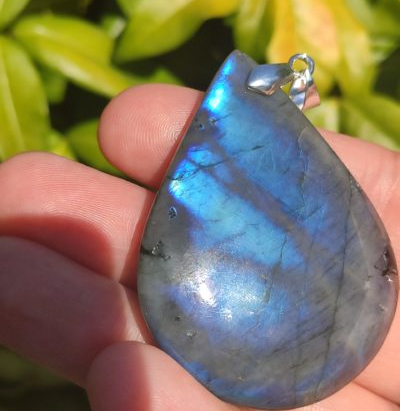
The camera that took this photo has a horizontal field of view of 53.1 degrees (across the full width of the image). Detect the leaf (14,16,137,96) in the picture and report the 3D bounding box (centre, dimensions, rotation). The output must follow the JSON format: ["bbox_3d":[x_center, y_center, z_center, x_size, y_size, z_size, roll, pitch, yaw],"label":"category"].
[{"bbox_3d":[-0.063,-0.076,0.205,0.068,0.013,0.027,28,61,10],"label":"leaf"}]

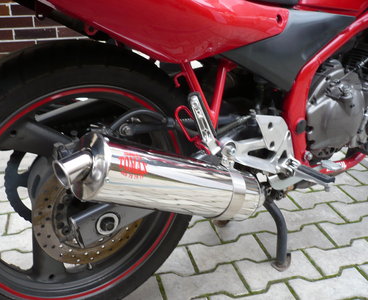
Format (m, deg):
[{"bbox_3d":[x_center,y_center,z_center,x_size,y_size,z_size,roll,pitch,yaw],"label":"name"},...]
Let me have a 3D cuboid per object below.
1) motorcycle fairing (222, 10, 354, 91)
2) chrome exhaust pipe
[{"bbox_3d":[0.265,-0.234,0.969,0.470,0.200,0.085,-16,27,-32],"label":"motorcycle fairing"},{"bbox_3d":[-0.029,0.062,0.772,0.450,0.112,0.112,16,8,-43],"label":"chrome exhaust pipe"}]

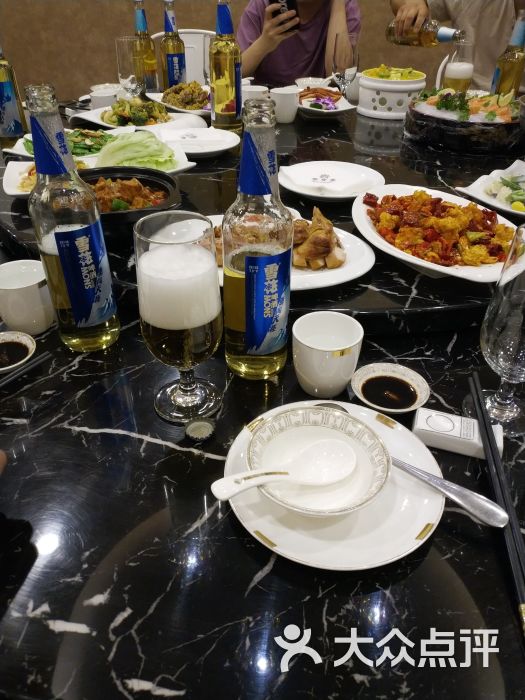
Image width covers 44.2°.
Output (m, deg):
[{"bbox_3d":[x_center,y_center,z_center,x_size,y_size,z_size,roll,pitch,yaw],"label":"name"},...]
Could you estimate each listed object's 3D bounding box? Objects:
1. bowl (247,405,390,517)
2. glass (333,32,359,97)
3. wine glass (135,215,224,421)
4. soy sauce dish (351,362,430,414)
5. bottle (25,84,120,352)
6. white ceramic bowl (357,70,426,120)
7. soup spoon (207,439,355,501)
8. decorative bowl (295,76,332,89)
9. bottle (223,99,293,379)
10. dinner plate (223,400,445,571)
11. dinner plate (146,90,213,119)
[{"bbox_3d":[0.046,0.106,0.551,0.118,0.044,0.118,1,37,-1],"label":"bowl"},{"bbox_3d":[0.230,-0.777,1.780,0.073,0.188,0.073,0,36,0],"label":"glass"},{"bbox_3d":[-0.076,-0.026,0.611,0.078,0.193,0.078,1,37,0],"label":"wine glass"},{"bbox_3d":[0.137,0.046,0.698,0.082,0.021,0.082,0,36,0],"label":"soy sauce dish"},{"bbox_3d":[-0.198,-0.127,0.669,0.068,0.279,0.068,1,37,0],"label":"bottle"},{"bbox_3d":[0.335,-0.649,1.660,0.188,0.105,0.188,0,36,0],"label":"white ceramic bowl"},{"bbox_3d":[0.022,0.106,0.554,0.142,0.038,0.047,-5,35,-30],"label":"soup spoon"},{"bbox_3d":[0.147,-0.763,1.870,0.109,0.047,0.109,1,37,0],"label":"decorative bowl"},{"bbox_3d":[-0.005,-0.098,0.636,0.068,0.279,0.068,1,37,0],"label":"bottle"},{"bbox_3d":[0.065,0.121,0.597,0.202,0.024,0.202,0,36,0],"label":"dinner plate"},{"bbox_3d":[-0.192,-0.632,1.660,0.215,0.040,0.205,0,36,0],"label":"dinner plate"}]

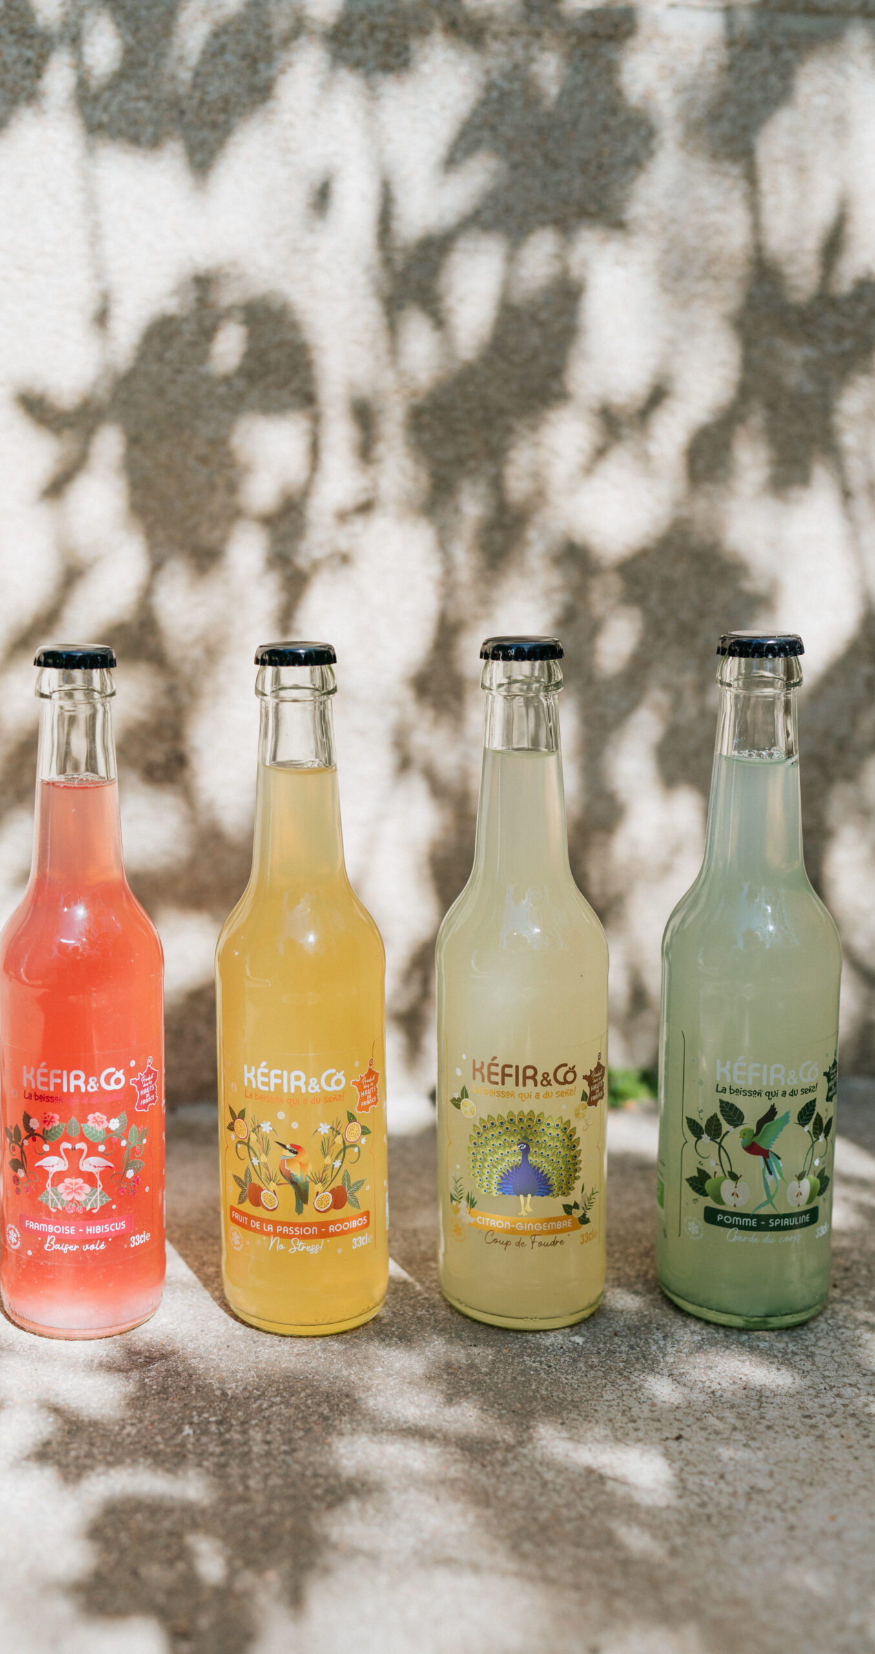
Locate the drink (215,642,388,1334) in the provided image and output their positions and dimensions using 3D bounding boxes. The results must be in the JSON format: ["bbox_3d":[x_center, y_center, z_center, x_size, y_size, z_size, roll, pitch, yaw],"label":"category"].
[{"bbox_3d":[-0.048,0.055,0.571,0.061,0.238,0.061,0,7,2],"label":"drink"}]

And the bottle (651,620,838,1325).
[{"bbox_3d":[0.111,0.051,0.567,0.061,0.238,0.061,0,7,-4],"label":"bottle"}]

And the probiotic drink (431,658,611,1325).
[{"bbox_3d":[0.030,0.053,0.572,0.061,0.238,0.061,0,7,0],"label":"probiotic drink"}]

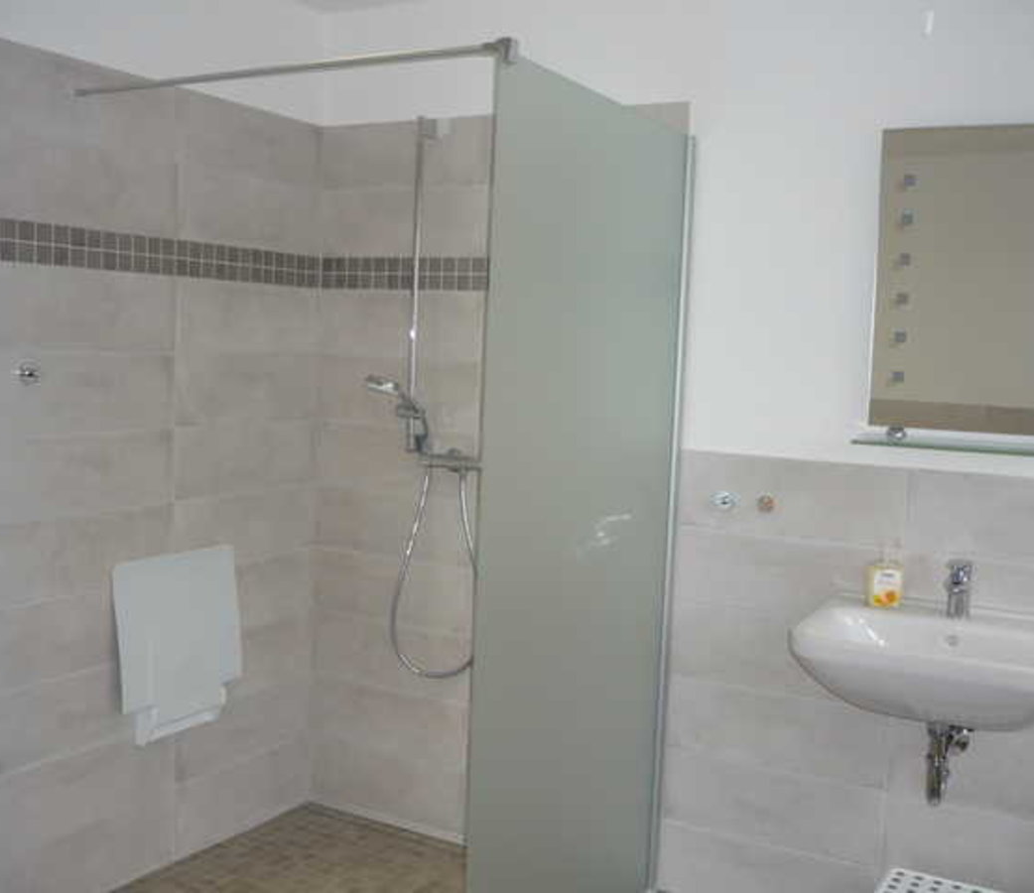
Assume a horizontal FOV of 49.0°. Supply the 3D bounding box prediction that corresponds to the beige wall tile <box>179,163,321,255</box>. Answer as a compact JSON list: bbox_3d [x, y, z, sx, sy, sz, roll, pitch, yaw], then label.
[{"bbox_3d":[-0.759,-0.666,3.264,0.012,0.200,0.586,5,6,29],"label":"beige wall tile"}]

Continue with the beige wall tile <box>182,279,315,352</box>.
[{"bbox_3d":[-0.768,-0.367,3.282,0.010,0.198,0.595,5,6,29],"label":"beige wall tile"}]

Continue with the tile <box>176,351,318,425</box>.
[{"bbox_3d":[-0.776,-0.166,3.299,0.010,0.198,0.595,5,6,29],"label":"tile"}]

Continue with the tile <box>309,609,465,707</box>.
[{"bbox_3d":[-0.393,0.634,3.491,0.600,0.200,0.012,5,6,29],"label":"tile"}]

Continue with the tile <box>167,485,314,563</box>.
[{"bbox_3d":[-0.792,0.231,3.344,0.012,0.200,0.586,5,6,29],"label":"tile"}]

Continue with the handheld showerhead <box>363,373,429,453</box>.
[{"bbox_3d":[-0.340,-0.096,3.199,0.095,0.215,0.225,5,6,29],"label":"handheld showerhead"}]

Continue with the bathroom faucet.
[{"bbox_3d":[0.991,0.323,2.555,0.050,0.138,0.125,5,6,29],"label":"bathroom faucet"}]

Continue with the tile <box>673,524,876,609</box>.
[{"bbox_3d":[0.666,0.326,2.875,0.590,0.200,0.012,5,6,29],"label":"tile"}]

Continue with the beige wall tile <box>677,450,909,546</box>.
[{"bbox_3d":[0.673,0.126,2.857,0.590,0.200,0.012,5,6,29],"label":"beige wall tile"}]

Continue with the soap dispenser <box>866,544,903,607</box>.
[{"bbox_3d":[0.858,0.304,2.652,0.078,0.155,0.046,1,5,-7],"label":"soap dispenser"}]

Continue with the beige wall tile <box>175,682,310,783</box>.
[{"bbox_3d":[-0.813,0.828,3.397,0.012,0.200,0.586,5,6,29],"label":"beige wall tile"}]

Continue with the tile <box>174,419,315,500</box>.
[{"bbox_3d":[-0.784,0.032,3.326,0.012,0.200,0.586,5,6,29],"label":"tile"}]

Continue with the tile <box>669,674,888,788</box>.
[{"bbox_3d":[0.654,0.729,2.901,0.595,0.198,0.010,5,6,29],"label":"tile"}]

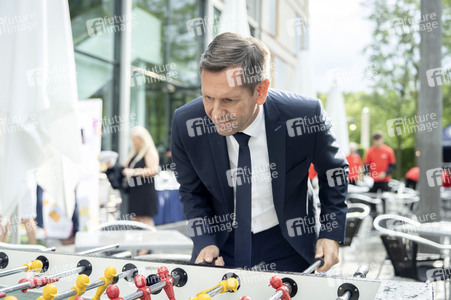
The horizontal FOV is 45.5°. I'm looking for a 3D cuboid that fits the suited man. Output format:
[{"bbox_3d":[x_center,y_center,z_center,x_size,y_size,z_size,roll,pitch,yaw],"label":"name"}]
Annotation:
[{"bbox_3d":[0.150,0.471,1.740,0.600,1.570,0.750,0,-2,16],"label":"suited man"}]

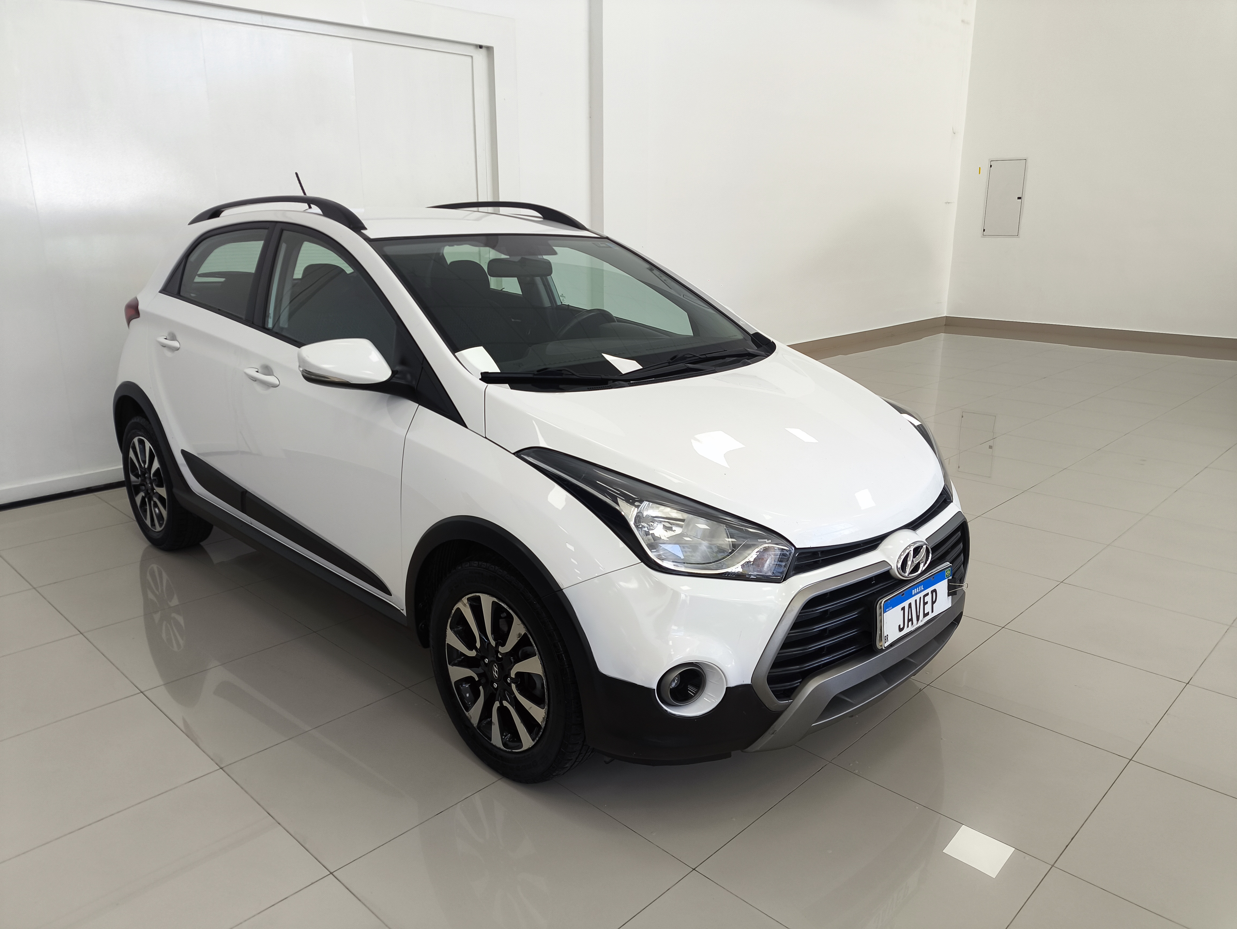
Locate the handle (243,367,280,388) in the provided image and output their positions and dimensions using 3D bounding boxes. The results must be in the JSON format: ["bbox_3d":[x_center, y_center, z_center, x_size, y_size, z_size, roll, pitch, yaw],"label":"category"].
[{"bbox_3d":[-1.189,-0.293,2.974,0.215,0.045,0.050,15,21,42],"label":"handle"}]

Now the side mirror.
[{"bbox_3d":[-0.753,-0.281,2.466,0.160,0.138,0.195,14,21,42],"label":"side mirror"}]

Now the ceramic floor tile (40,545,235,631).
[{"bbox_3d":[-1.961,0.512,3.684,0.597,0.012,0.597,14,21,42],"label":"ceramic floor tile"}]

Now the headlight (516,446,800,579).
[{"bbox_3d":[0.078,0.115,2.196,0.650,0.270,0.370,15,21,42],"label":"headlight"}]

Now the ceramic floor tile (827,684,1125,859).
[{"bbox_3d":[1.014,0.833,2.494,0.597,0.012,0.597,14,21,42],"label":"ceramic floor tile"}]

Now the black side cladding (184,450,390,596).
[{"bbox_3d":[-1.221,0.165,3.127,1.530,0.160,0.050,15,21,42],"label":"black side cladding"}]

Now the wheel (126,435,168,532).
[{"bbox_3d":[-2.072,0.070,4.108,0.435,0.435,0.180,14,21,42],"label":"wheel"}]

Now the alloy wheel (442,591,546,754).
[{"bbox_3d":[-0.269,0.536,2.442,0.437,0.437,0.180,15,21,42],"label":"alloy wheel"}]

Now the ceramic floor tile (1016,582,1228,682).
[{"bbox_3d":[1.870,0.612,3.337,0.598,0.010,0.598,15,21,42],"label":"ceramic floor tile"}]

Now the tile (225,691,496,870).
[{"bbox_3d":[-0.675,0.846,2.495,0.598,0.010,0.598,15,21,42],"label":"tile"}]

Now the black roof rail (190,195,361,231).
[{"bbox_3d":[-1.360,-0.979,3.463,1.540,0.115,0.100,15,21,42],"label":"black roof rail"}]

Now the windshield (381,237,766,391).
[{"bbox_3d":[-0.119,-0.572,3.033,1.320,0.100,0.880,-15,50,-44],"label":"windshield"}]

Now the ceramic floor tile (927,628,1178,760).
[{"bbox_3d":[1.432,0.718,2.907,0.597,0.012,0.597,14,21,42],"label":"ceramic floor tile"}]

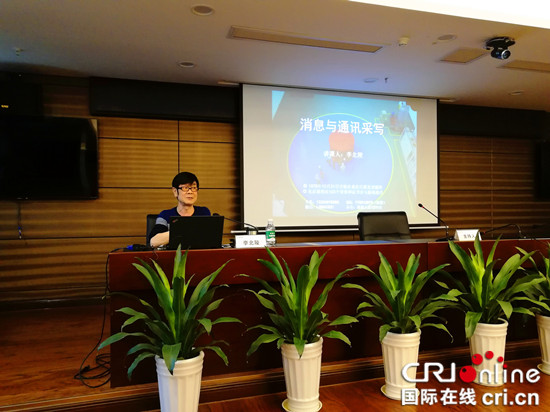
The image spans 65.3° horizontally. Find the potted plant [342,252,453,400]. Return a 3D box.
[{"bbox_3d":[0.786,0.786,2.730,0.680,0.890,0.660,0,0,-17],"label":"potted plant"}]

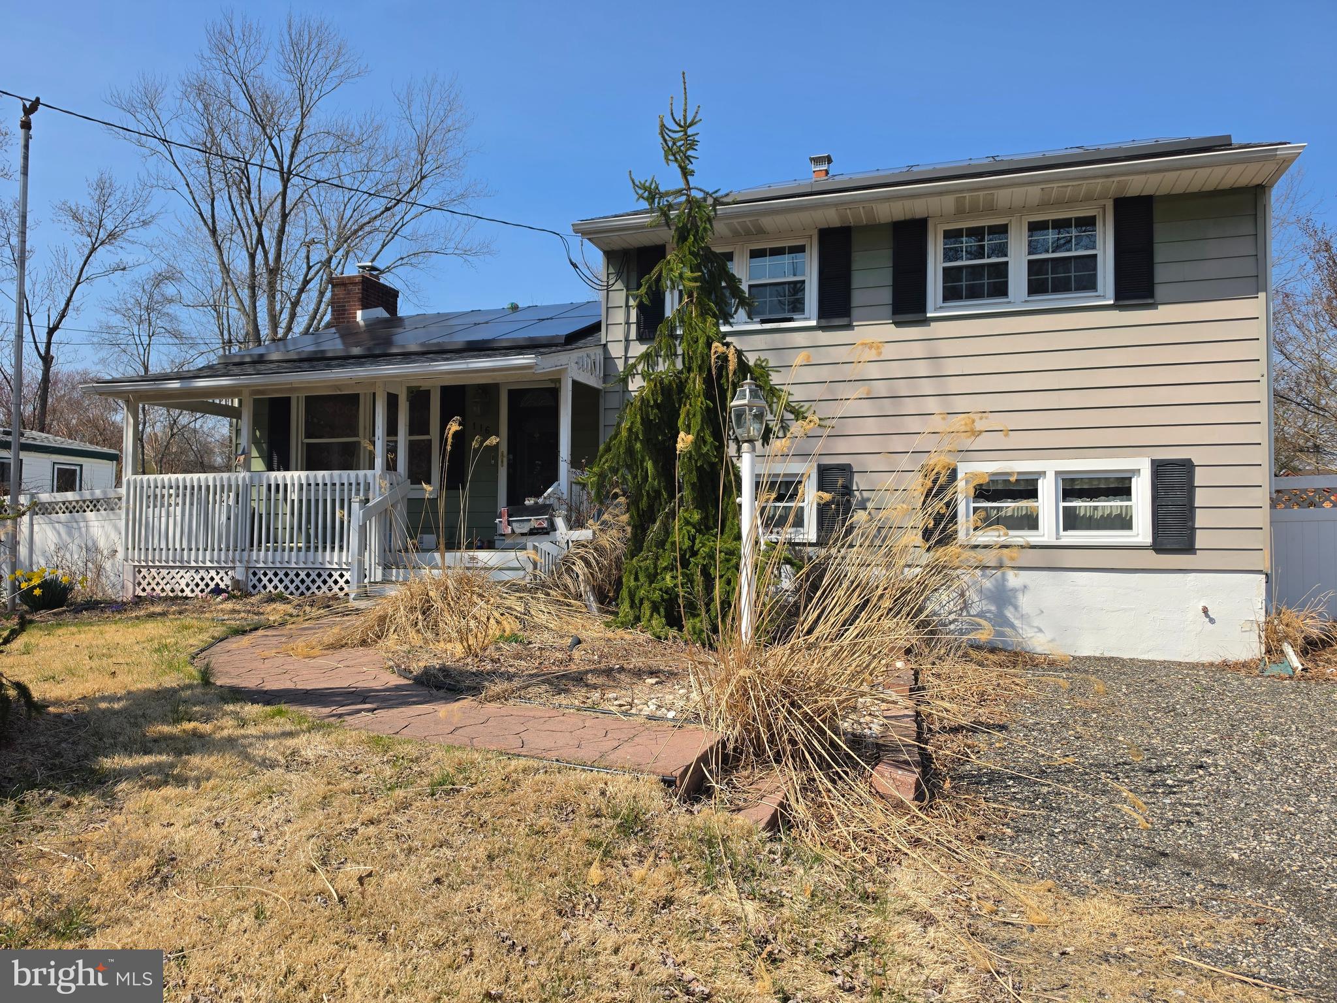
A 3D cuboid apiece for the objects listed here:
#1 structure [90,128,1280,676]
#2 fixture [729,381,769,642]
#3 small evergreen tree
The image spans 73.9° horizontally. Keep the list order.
[{"bbox_3d":[0.484,-1.412,13.561,13.500,6.150,9.200,0,-2,17],"label":"structure"},{"bbox_3d":[0.552,0.136,6.100,0.250,1.960,0.250,0,-2,17],"label":"fixture"},{"bbox_3d":[0.218,-1.269,7.900,1.900,5.000,1.900,0,-2,17],"label":"small evergreen tree"}]

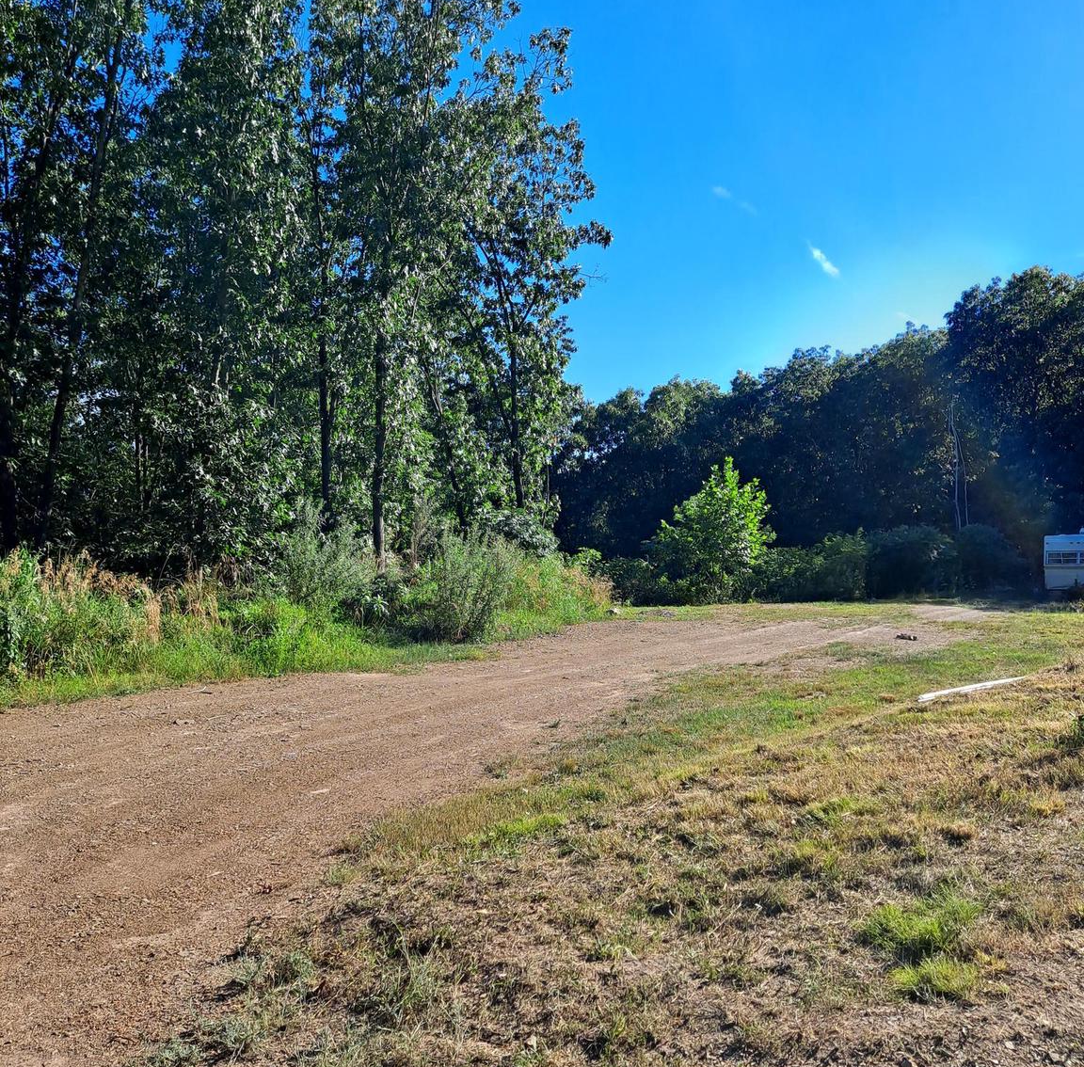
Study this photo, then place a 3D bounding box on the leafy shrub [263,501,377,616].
[{"bbox_3d":[-4.039,0.483,19.000,2.000,2.150,1.900,0,-1,0],"label":"leafy shrub"}]

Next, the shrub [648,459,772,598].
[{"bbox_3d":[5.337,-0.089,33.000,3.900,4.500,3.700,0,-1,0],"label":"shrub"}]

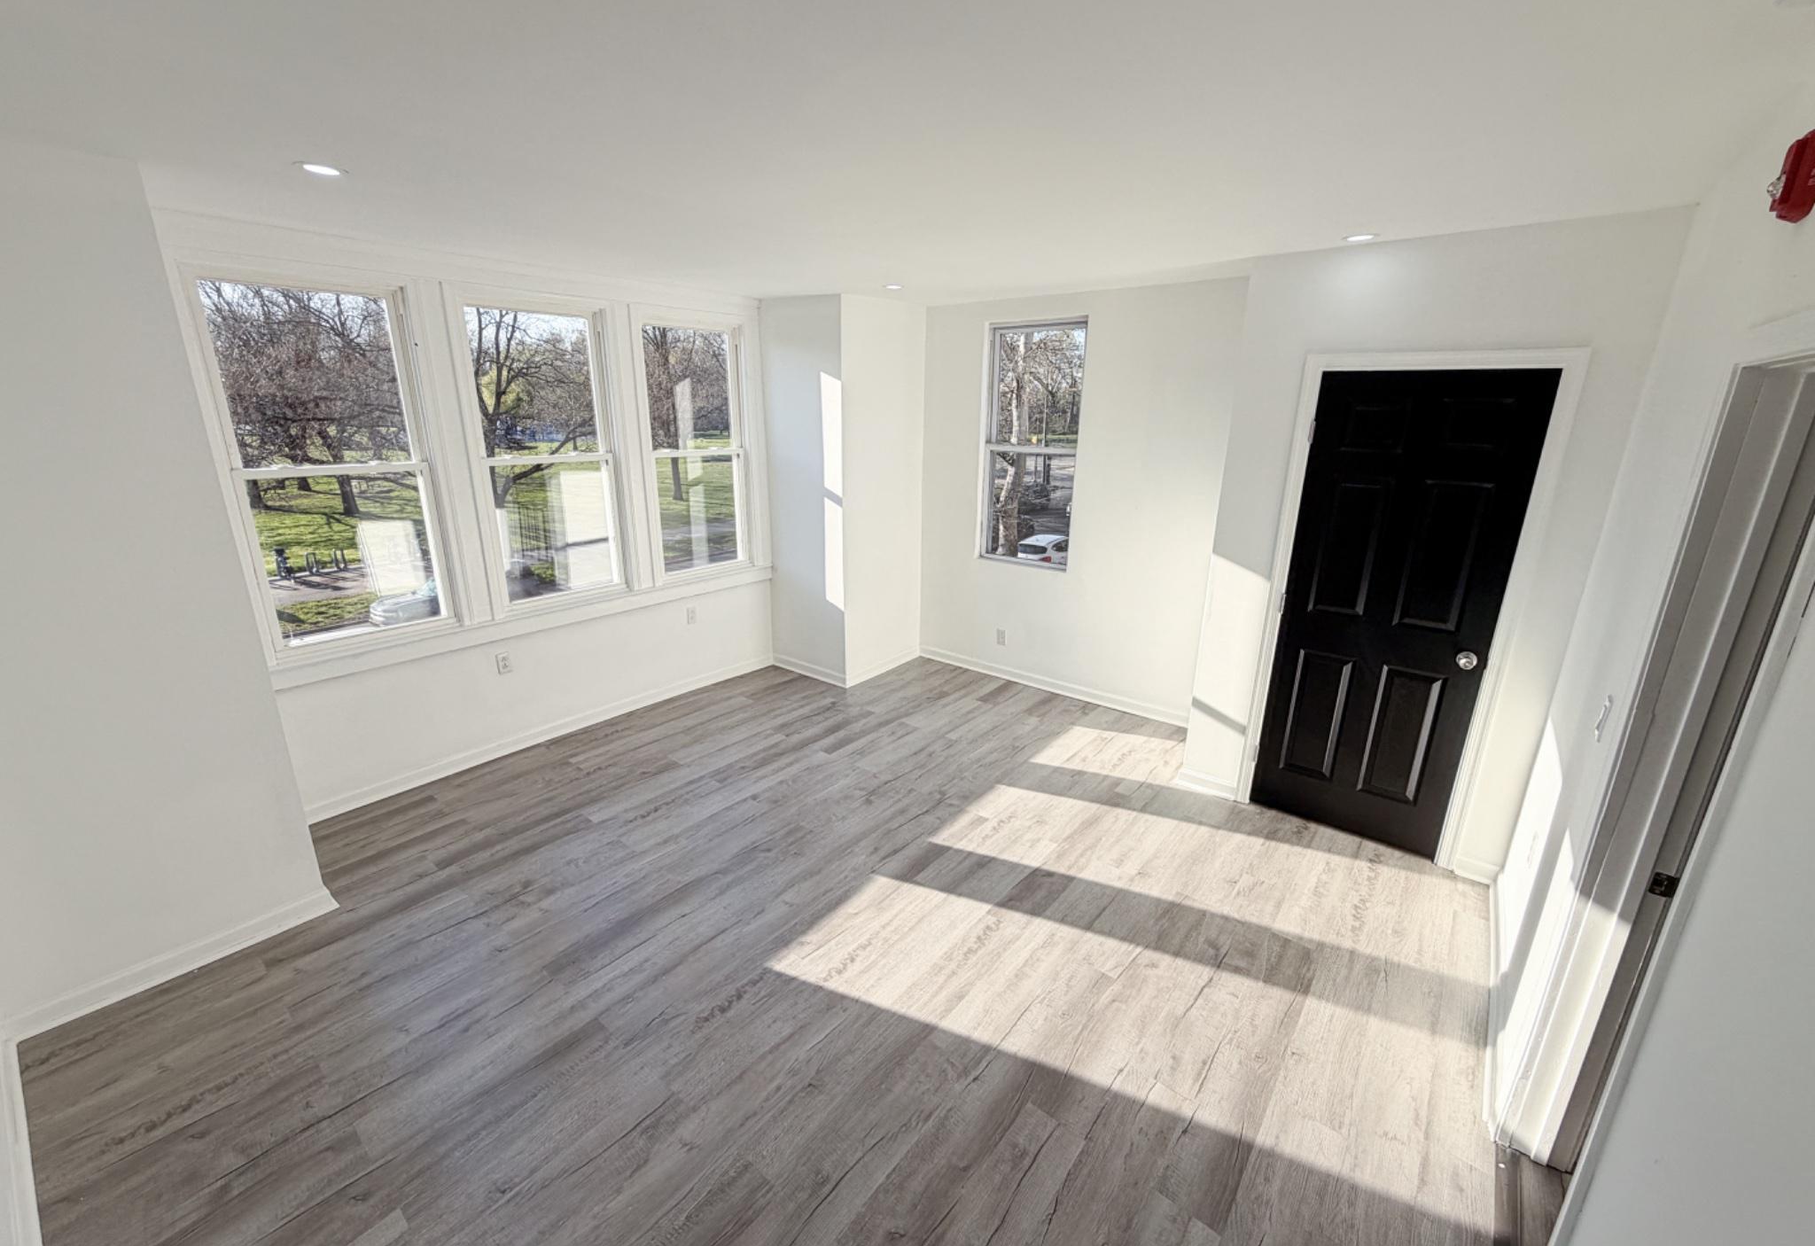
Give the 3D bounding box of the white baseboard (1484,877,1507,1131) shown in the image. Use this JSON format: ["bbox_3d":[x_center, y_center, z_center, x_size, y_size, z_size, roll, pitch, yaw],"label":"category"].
[{"bbox_3d":[2.018,1.207,2.524,0.020,0.086,1.387,14,21,36],"label":"white baseboard"}]

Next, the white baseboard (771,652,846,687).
[{"bbox_3d":[-0.706,0.337,5.270,0.728,0.086,0.020,14,21,36],"label":"white baseboard"}]

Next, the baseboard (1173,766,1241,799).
[{"bbox_3d":[1.537,0.826,3.760,0.287,0.086,0.020,14,21,36],"label":"baseboard"}]

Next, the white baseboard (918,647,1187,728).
[{"bbox_3d":[0.966,0.424,5.062,2.195,0.086,0.020,14,21,36],"label":"white baseboard"}]

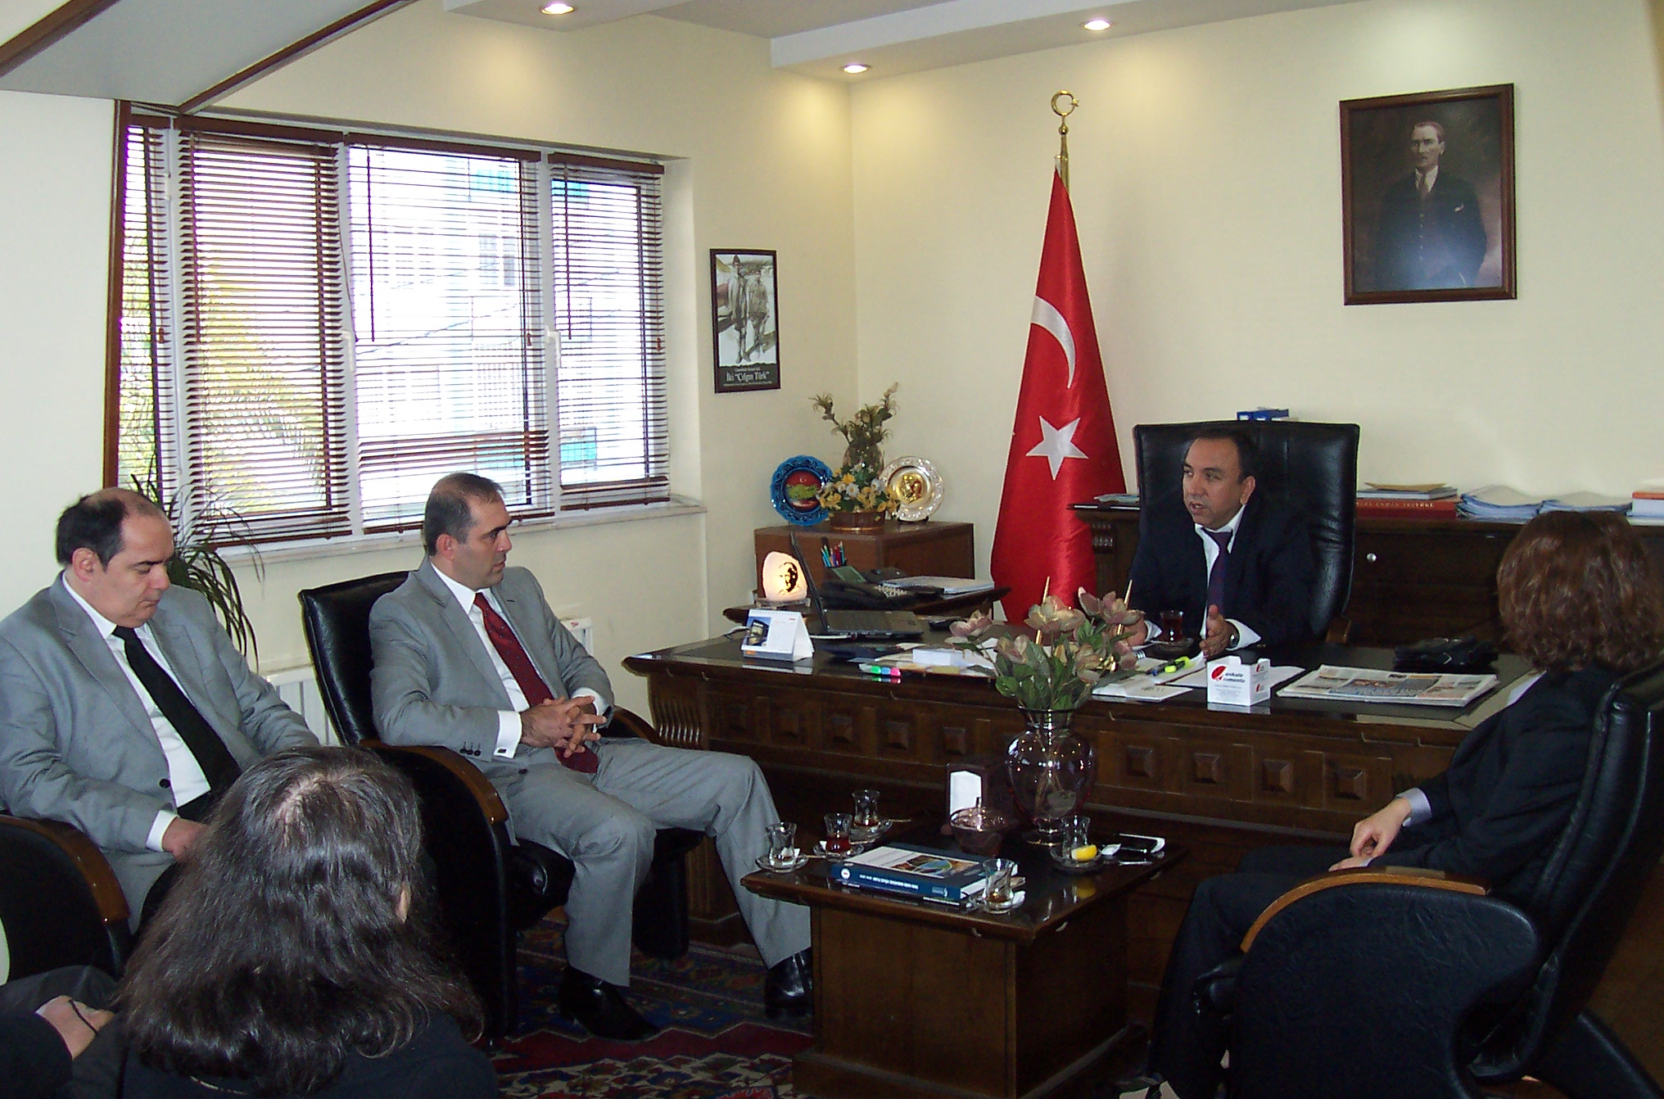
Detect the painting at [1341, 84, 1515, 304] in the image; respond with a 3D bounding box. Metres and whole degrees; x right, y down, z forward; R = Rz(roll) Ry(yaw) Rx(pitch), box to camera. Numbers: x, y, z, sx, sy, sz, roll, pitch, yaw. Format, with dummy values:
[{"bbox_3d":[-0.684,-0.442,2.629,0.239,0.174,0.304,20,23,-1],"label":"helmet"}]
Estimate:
[{"bbox_3d":[1.880,-1.109,5.604,0.560,0.655,0.035,2,6,37],"label":"painting"}]

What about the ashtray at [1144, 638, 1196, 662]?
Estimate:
[{"bbox_3d":[0.813,0.245,4.279,0.118,0.040,0.118,-2,5,0],"label":"ashtray"}]

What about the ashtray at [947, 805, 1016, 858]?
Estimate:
[{"bbox_3d":[0.308,0.584,3.695,0.130,0.095,0.130,-2,5,0],"label":"ashtray"}]

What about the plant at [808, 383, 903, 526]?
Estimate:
[{"bbox_3d":[0.110,-0.322,6.490,0.320,0.510,0.290,-1,5,1],"label":"plant"}]

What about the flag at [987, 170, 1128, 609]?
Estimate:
[{"bbox_3d":[0.782,-0.427,6.120,0.470,1.740,0.250,0,5,19],"label":"flag"}]

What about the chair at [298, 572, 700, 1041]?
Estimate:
[{"bbox_3d":[-0.795,0.563,4.336,0.770,0.970,0.680,2,6,34],"label":"chair"}]

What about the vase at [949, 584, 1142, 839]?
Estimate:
[{"bbox_3d":[0.464,0.361,3.883,0.410,0.550,0.380,-1,5,1],"label":"vase"}]

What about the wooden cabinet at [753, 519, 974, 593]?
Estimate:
[{"bbox_3d":[0.114,0.383,6.568,0.640,0.910,0.640,2,6,34],"label":"wooden cabinet"}]

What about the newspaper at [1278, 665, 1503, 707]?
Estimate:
[{"bbox_3d":[1.171,0.287,3.740,0.378,0.017,0.335,2,6,33],"label":"newspaper"}]

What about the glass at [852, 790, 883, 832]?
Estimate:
[{"bbox_3d":[0.076,0.575,3.909,0.058,0.084,0.058,-2,5,0],"label":"glass"}]

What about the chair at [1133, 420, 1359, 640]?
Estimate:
[{"bbox_3d":[1.032,0.327,4.844,0.680,1.280,0.720,2,6,33],"label":"chair"}]

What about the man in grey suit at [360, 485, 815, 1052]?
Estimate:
[{"bbox_3d":[-0.578,0.434,4.149,1.000,1.250,0.610,2,6,34],"label":"man in grey suit"}]

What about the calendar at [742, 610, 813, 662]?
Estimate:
[{"bbox_3d":[-0.140,0.216,4.522,0.172,0.118,0.090,2,6,37],"label":"calendar"}]

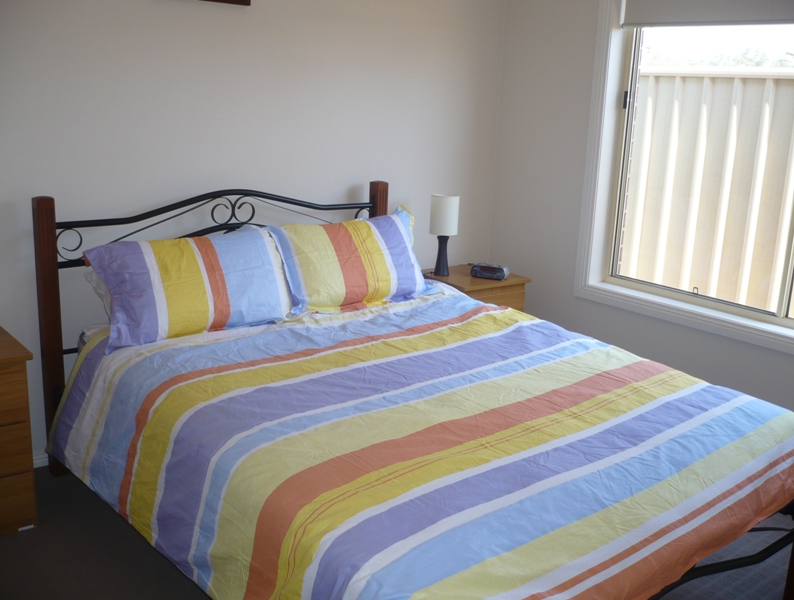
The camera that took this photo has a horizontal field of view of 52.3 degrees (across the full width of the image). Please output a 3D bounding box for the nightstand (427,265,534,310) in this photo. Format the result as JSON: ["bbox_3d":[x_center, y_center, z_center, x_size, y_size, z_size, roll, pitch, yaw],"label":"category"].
[{"bbox_3d":[0.359,0.173,4.188,0.452,0.615,0.416,-9,18,-38],"label":"nightstand"}]

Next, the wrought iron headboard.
[{"bbox_3d":[-0.701,0.052,3.515,1.596,1.086,0.071,-9,18,-38],"label":"wrought iron headboard"}]

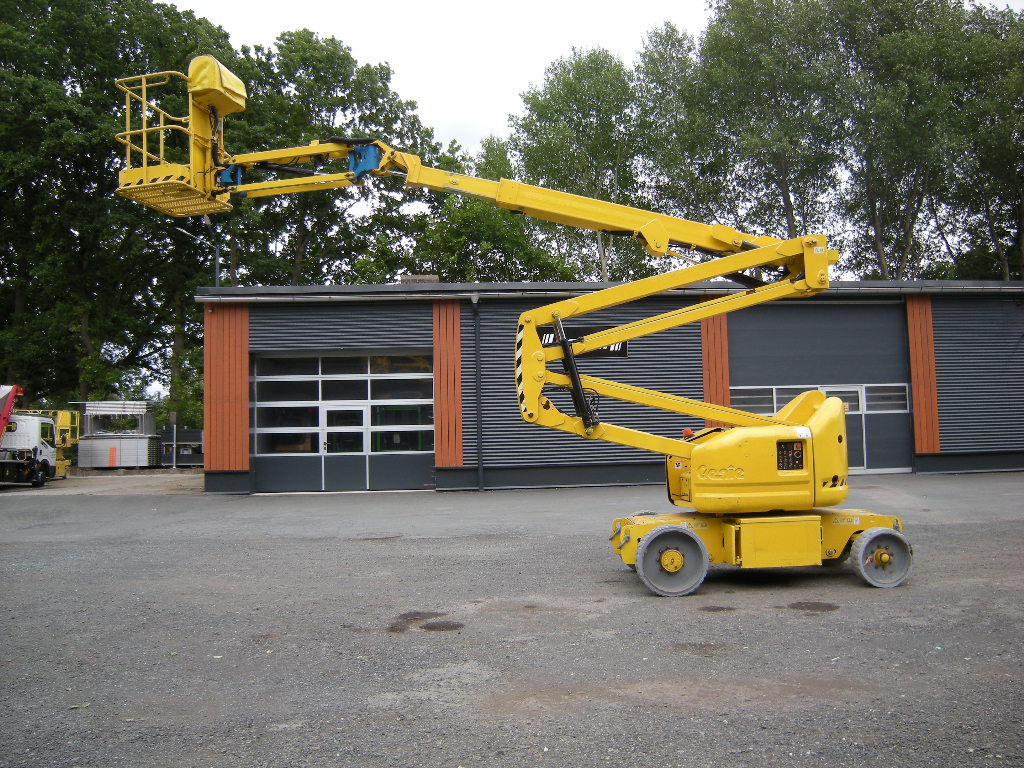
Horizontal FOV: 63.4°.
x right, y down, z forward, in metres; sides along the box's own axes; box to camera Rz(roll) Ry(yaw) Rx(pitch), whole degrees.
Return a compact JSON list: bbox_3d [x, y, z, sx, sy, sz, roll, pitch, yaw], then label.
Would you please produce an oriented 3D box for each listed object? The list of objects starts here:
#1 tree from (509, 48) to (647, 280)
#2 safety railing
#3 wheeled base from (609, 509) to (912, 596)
[{"bbox_3d":[3.159,-6.196,38.477,6.400,19.300,6.400,-1,-4,0],"label":"tree"},{"bbox_3d":[-3.469,-2.535,8.667,0.760,0.980,1.020,-3,-4,20],"label":"safety railing"},{"bbox_3d":[2.409,1.656,8.377,2.680,0.650,1.430,-1,-4,-3],"label":"wheeled base"}]

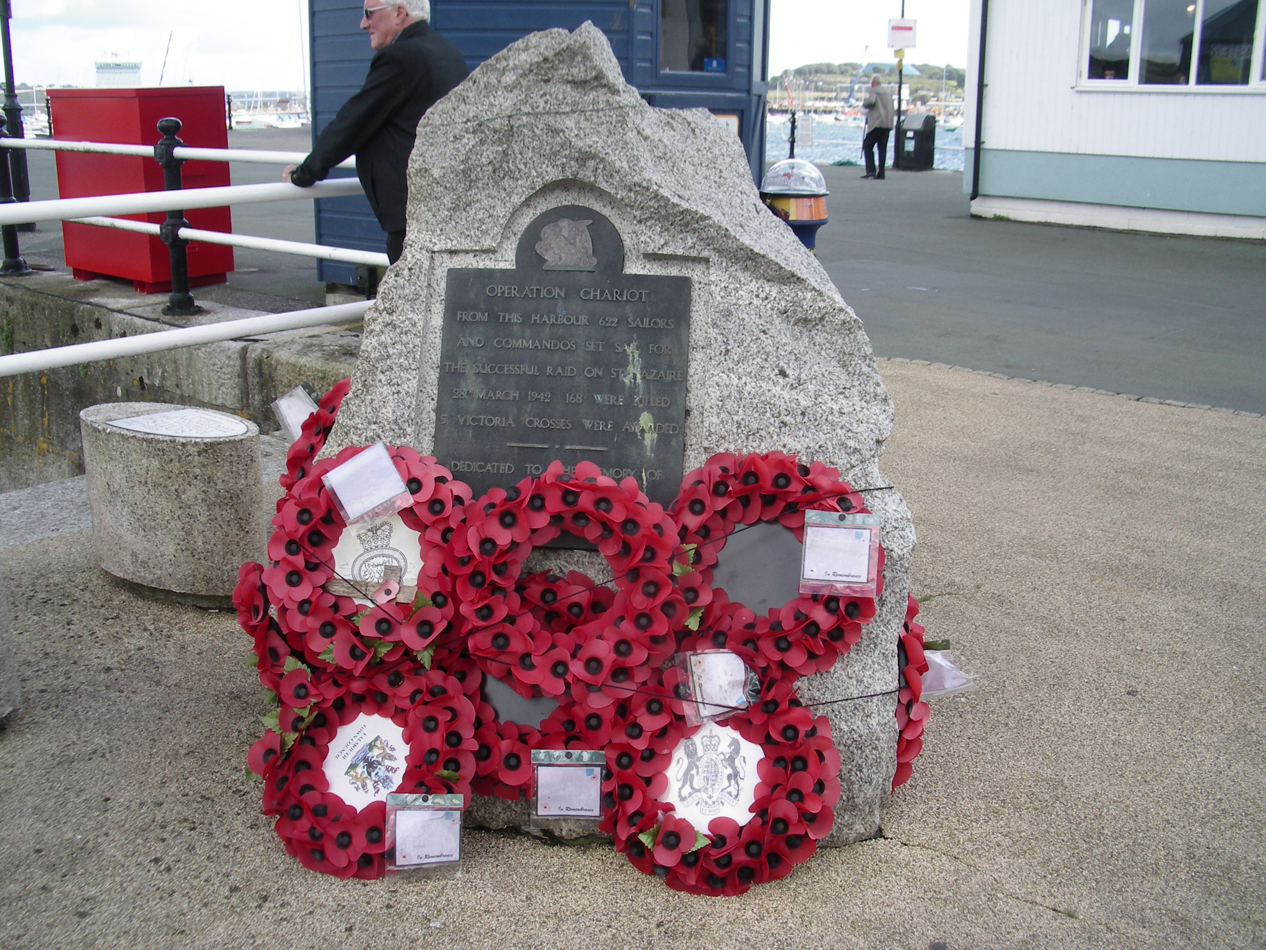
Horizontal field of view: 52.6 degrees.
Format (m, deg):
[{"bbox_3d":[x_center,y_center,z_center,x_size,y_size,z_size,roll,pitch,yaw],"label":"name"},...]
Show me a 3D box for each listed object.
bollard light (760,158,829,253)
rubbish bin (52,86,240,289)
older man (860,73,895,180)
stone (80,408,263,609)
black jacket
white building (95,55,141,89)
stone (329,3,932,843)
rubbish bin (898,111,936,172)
[{"bbox_3d":[0.960,-1.372,7.733,0.430,1.060,0.430,0,17,0],"label":"bollard light"},{"bbox_3d":[-3.700,-2.122,9.596,1.170,1.420,0.710,12,21,35],"label":"rubbish bin"},{"bbox_3d":[4.080,-5.776,21.237,0.450,1.690,0.500,10,19,29],"label":"older man"},{"bbox_3d":[-1.400,0.070,3.938,0.670,0.490,0.370,9,19,27],"label":"stone"},{"bbox_3d":[-0.860,-1.137,4.253,0.580,0.700,0.480,9,19,27],"label":"black jacket"},{"bbox_3d":[-261.667,-202.654,650.000,23.000,20.000,18.000,-6,18,-20],"label":"white building"},{"bbox_3d":[-0.040,-0.105,2.632,1.270,1.580,0.600,1,17,3],"label":"stone"},{"bbox_3d":[5.280,-6.216,23.820,0.540,1.060,0.600,11,20,32],"label":"rubbish bin"}]

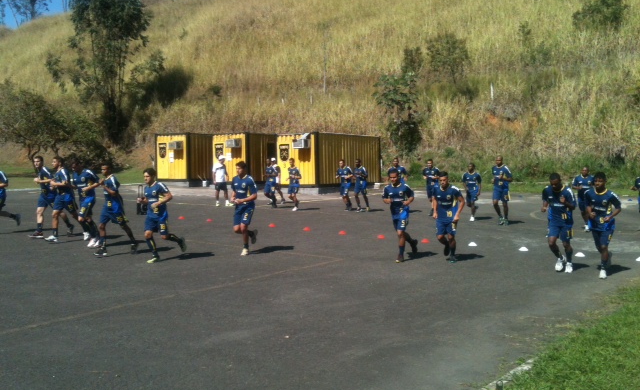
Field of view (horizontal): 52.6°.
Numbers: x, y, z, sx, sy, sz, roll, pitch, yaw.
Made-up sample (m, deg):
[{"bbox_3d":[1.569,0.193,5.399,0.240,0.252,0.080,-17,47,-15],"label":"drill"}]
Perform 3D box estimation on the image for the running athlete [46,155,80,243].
[{"bbox_3d":[-5.524,0.081,13.937,0.550,1.812,0.720,4,6,44],"label":"running athlete"}]

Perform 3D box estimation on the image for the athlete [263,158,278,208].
[{"bbox_3d":[-1.730,-0.399,22.619,0.530,1.700,0.550,3,4,26],"label":"athlete"}]

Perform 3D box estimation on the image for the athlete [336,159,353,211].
[{"bbox_3d":[0.829,-0.328,22.364,0.550,1.760,0.580,2,4,25],"label":"athlete"}]

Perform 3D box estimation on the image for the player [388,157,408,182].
[{"bbox_3d":[2.504,-0.279,20.643,0.600,1.799,0.600,2,4,25],"label":"player"}]

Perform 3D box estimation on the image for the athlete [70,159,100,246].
[{"bbox_3d":[-4.690,0.141,12.997,0.600,1.777,0.600,3,4,25],"label":"athlete"}]

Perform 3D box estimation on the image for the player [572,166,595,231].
[{"bbox_3d":[7.013,0.121,17.189,0.580,1.727,0.500,3,4,25],"label":"player"}]

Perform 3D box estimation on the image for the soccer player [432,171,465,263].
[{"bbox_3d":[2.405,0.419,12.113,0.600,1.692,0.500,3,4,23],"label":"soccer player"}]

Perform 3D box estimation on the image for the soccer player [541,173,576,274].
[{"bbox_3d":[4.109,0.488,11.173,0.600,1.709,0.500,3,5,30],"label":"soccer player"}]

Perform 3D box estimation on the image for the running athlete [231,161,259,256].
[{"bbox_3d":[-1.439,0.256,12.254,0.530,1.768,0.550,3,4,22],"label":"running athlete"}]

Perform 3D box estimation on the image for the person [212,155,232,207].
[{"bbox_3d":[-3.398,-0.479,22.554,0.580,1.800,0.500,-3,5,-40],"label":"person"}]

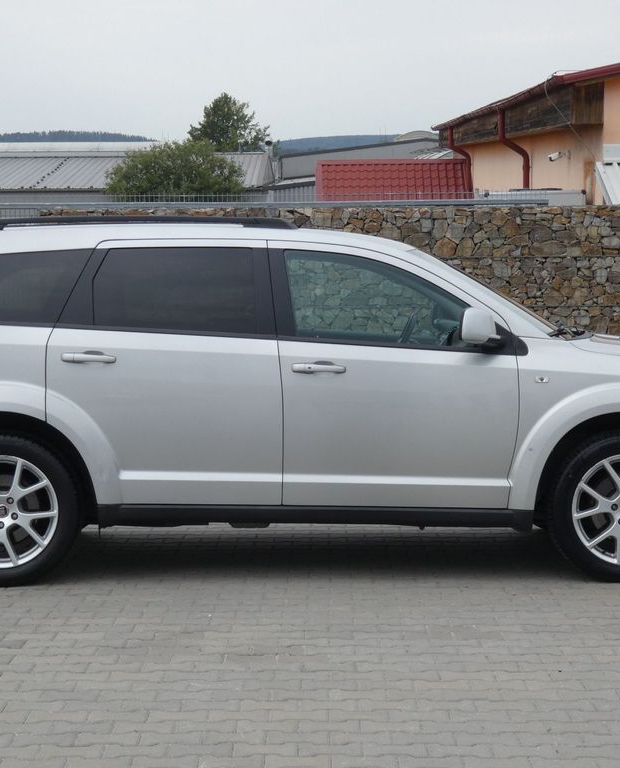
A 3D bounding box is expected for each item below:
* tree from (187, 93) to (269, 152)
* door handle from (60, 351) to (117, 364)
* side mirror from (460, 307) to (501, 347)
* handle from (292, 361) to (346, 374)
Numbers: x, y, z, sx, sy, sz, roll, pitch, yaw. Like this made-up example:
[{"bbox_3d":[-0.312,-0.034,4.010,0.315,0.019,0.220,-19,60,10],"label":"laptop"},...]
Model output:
[{"bbox_3d":[-4.801,-11.192,104.488,6.000,11.490,6.000,0,4,0],"label":"tree"},{"bbox_3d":[-1.001,-0.120,8.176,0.255,0.055,0.055,0,4,-2],"label":"door handle"},{"bbox_3d":[0.775,-0.259,8.208,0.165,0.180,0.235,0,4,-2],"label":"side mirror"},{"bbox_3d":[0.043,-0.075,8.224,0.255,0.055,0.055,0,4,-2],"label":"handle"}]

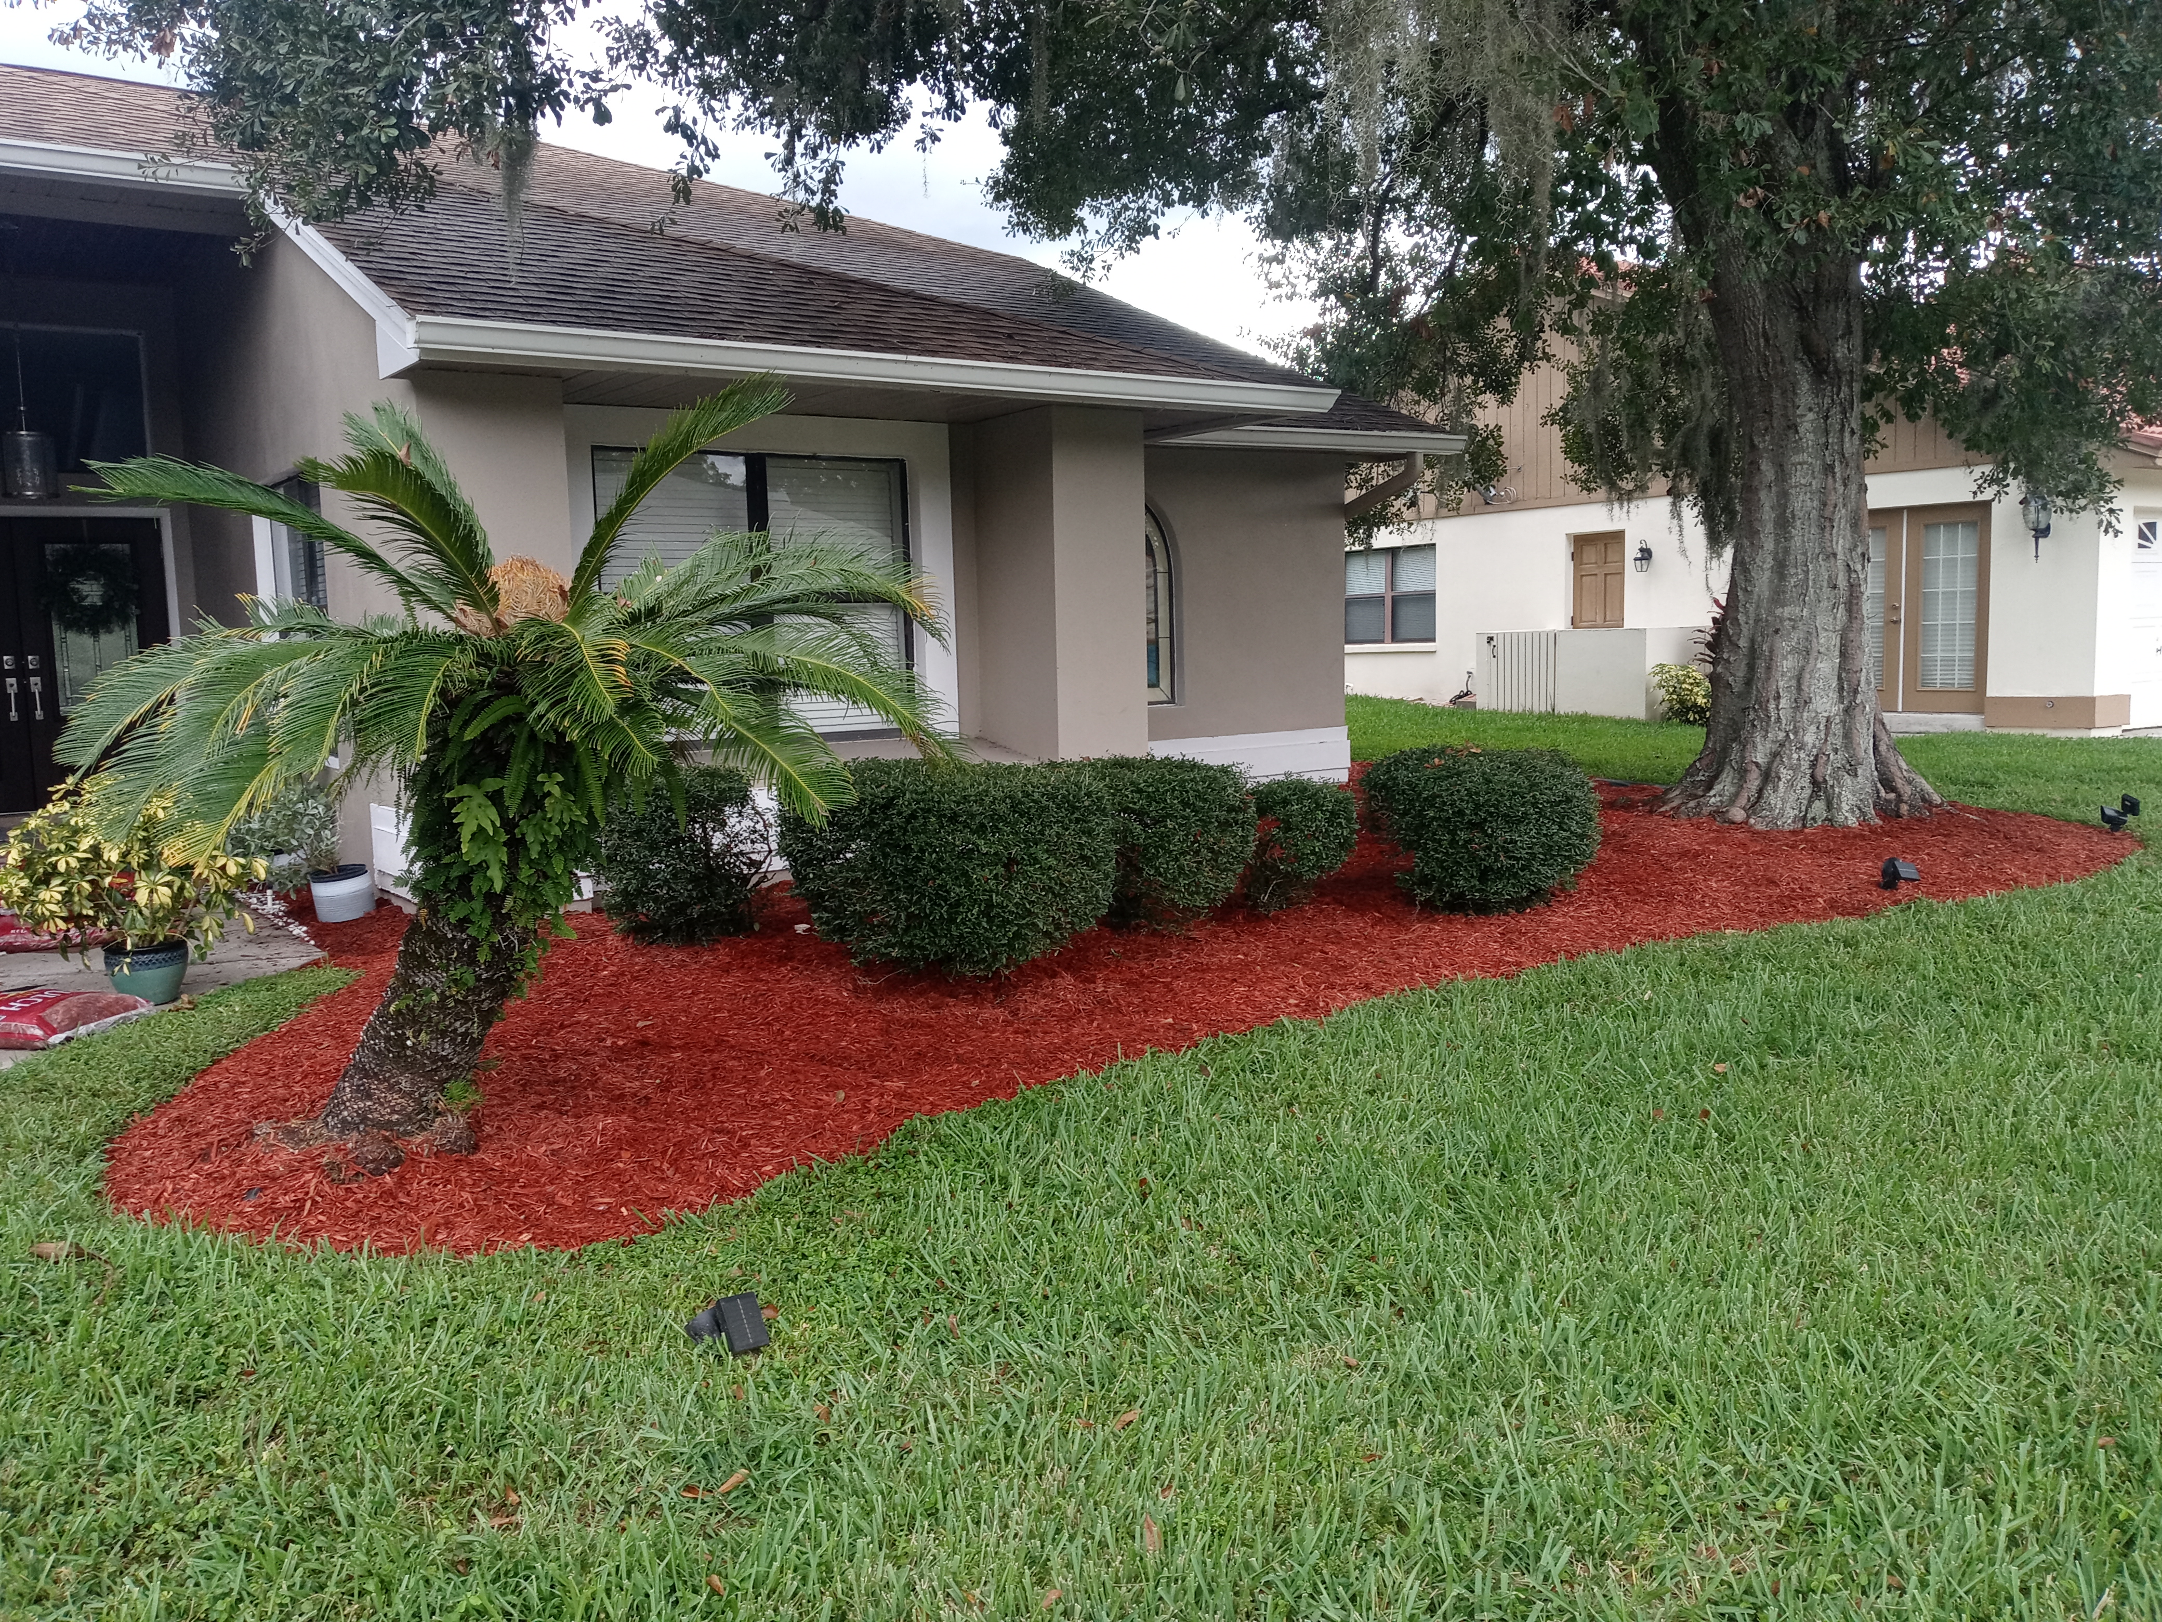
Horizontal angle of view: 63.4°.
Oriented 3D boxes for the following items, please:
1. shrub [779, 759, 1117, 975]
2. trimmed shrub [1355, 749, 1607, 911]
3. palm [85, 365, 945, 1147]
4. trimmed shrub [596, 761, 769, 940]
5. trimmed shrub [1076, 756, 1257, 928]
[{"bbox_3d":[-0.540,0.200,7.060,1.250,0.760,1.150,-6,8,-36],"label":"shrub"},{"bbox_3d":[1.860,0.070,8.160,1.070,0.700,1.020,-1,6,0],"label":"trimmed shrub"},{"bbox_3d":[-1.587,-0.137,4.863,2.450,2.030,2.250,-1,6,0],"label":"palm"},{"bbox_3d":[-1.710,0.170,7.520,0.780,0.720,0.760,-6,8,-36],"label":"trimmed shrub"},{"bbox_3d":[0.365,0.125,7.770,0.840,0.700,0.820,-1,6,0],"label":"trimmed shrub"}]

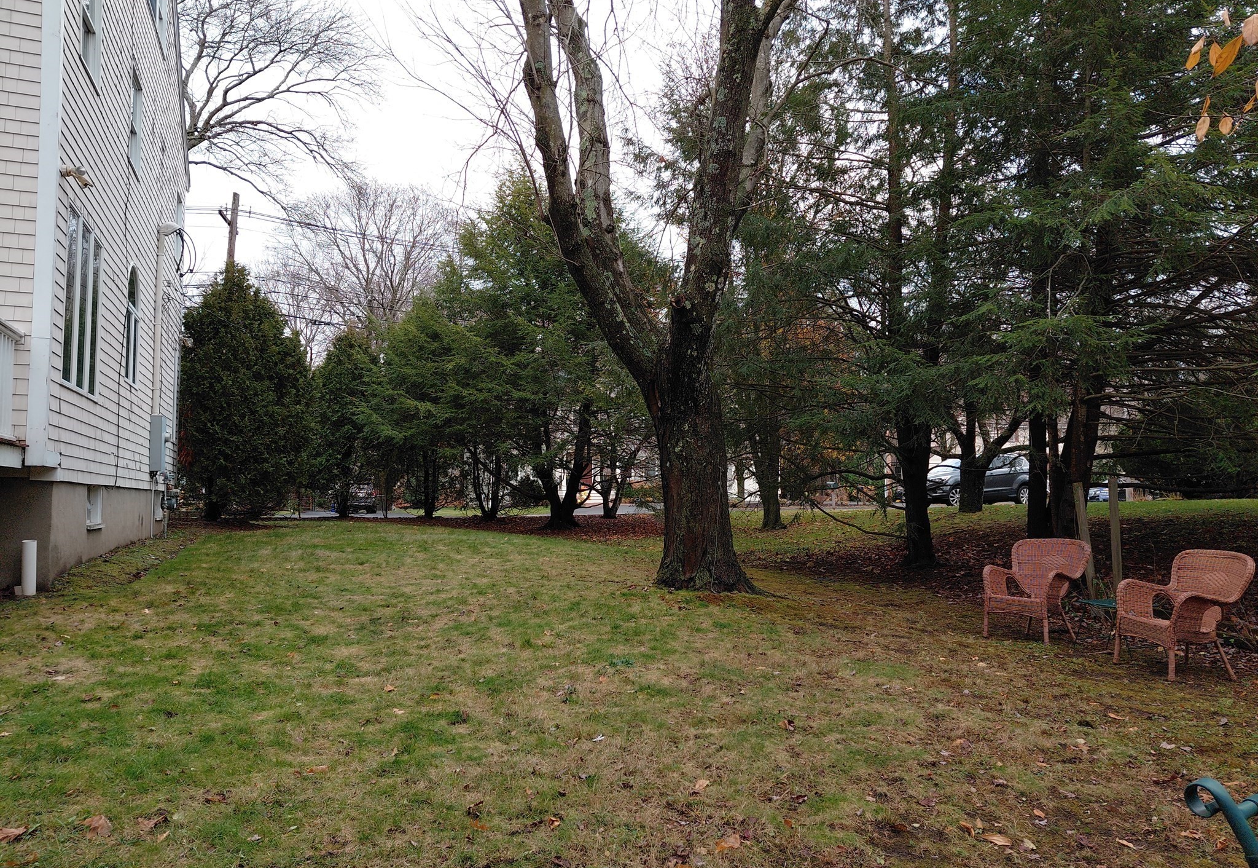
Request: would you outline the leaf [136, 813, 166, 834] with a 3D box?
[{"bbox_3d":[-1.654,1.351,3.150,0.105,0.035,0.090,2,-5,-29],"label":"leaf"}]

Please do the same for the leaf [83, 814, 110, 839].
[{"bbox_3d":[-1.833,1.353,3.130,0.100,0.045,0.090,2,-5,-29],"label":"leaf"}]

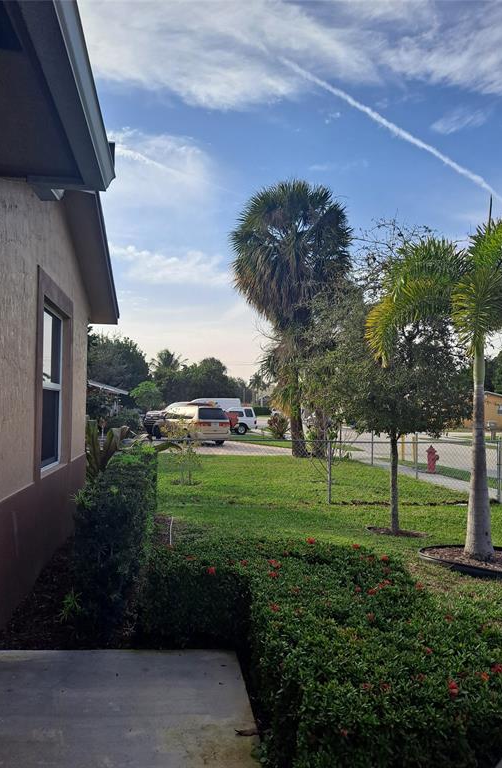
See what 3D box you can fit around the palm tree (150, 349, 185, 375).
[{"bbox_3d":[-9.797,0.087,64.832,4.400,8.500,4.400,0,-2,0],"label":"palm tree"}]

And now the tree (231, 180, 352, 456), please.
[{"bbox_3d":[1.453,-2.332,19.900,4.200,9.900,4.200,0,-2,0],"label":"tree"}]

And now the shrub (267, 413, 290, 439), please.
[{"bbox_3d":[1.512,2.282,30.500,1.200,1.420,1.200,0,-2,0],"label":"shrub"}]

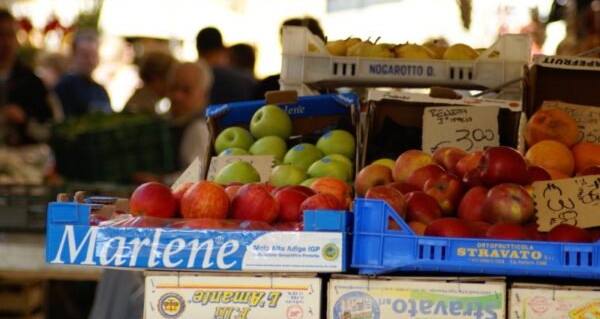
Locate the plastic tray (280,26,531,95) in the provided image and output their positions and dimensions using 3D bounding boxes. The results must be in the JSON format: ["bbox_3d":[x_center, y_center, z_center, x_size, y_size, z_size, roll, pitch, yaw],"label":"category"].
[{"bbox_3d":[0.226,-0.207,6.719,0.500,0.115,0.300,2,2,5],"label":"plastic tray"}]

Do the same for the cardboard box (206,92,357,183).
[{"bbox_3d":[-0.035,0.029,6.263,0.300,0.120,0.460,-4,23,2],"label":"cardboard box"}]

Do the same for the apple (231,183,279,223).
[{"bbox_3d":[-0.075,0.076,5.510,0.081,0.071,0.081,2,1,5],"label":"apple"}]

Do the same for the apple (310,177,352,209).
[{"bbox_3d":[0.055,0.066,5.580,0.073,0.067,0.073,2,1,5],"label":"apple"}]

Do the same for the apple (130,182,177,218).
[{"bbox_3d":[-0.250,0.074,5.540,0.078,0.070,0.078,2,1,5],"label":"apple"}]

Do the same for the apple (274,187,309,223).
[{"bbox_3d":[-0.011,0.083,5.530,0.076,0.069,0.076,2,1,5],"label":"apple"}]

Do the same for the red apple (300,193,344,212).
[{"bbox_3d":[0.036,0.092,5.500,0.075,0.068,0.075,2,1,5],"label":"red apple"}]

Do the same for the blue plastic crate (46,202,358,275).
[{"bbox_3d":[-0.156,0.124,5.558,0.500,0.106,0.300,2,1,5],"label":"blue plastic crate"}]

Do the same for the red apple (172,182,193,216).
[{"bbox_3d":[-0.193,0.077,5.620,0.077,0.070,0.077,2,1,5],"label":"red apple"}]

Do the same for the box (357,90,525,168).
[{"bbox_3d":[0.270,0.027,6.213,0.300,0.120,0.460,6,24,1],"label":"box"}]

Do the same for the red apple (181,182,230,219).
[{"bbox_3d":[-0.161,0.072,5.530,0.081,0.071,0.081,2,1,5],"label":"red apple"}]

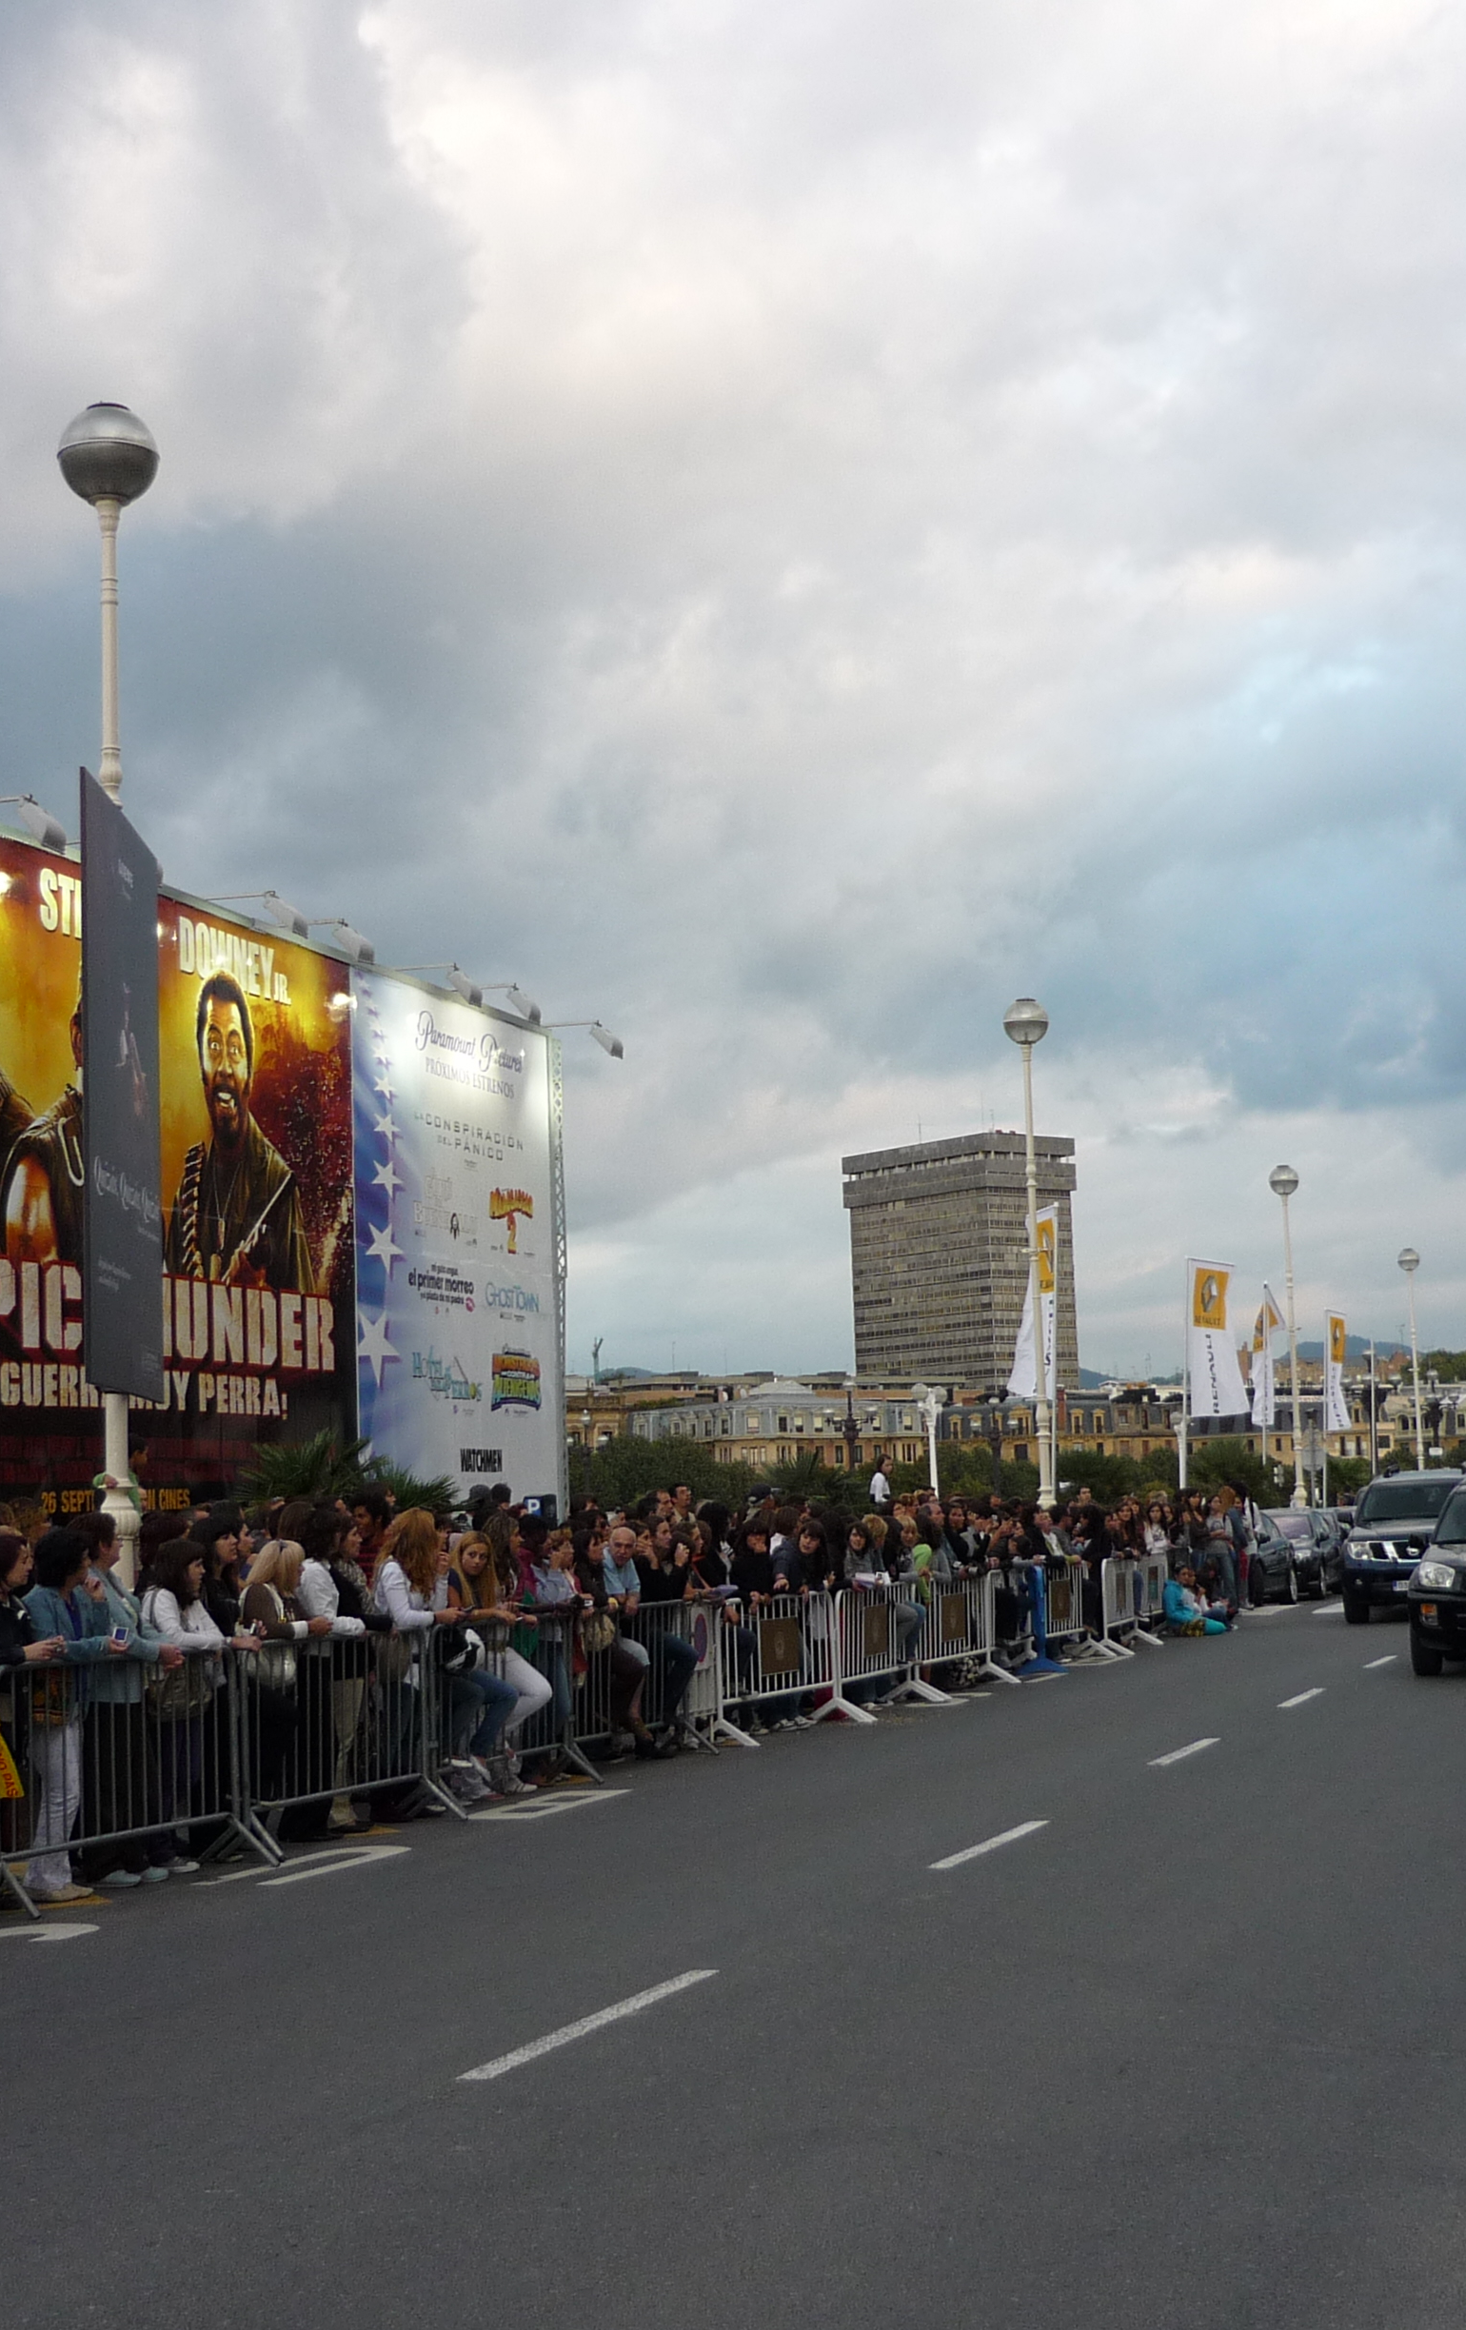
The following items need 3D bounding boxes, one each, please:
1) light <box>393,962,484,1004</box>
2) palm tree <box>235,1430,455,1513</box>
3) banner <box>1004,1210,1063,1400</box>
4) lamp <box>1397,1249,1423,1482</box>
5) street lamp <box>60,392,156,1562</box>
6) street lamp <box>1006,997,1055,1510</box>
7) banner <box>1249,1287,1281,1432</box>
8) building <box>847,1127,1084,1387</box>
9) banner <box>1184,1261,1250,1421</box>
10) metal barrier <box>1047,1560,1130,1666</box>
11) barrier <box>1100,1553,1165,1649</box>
[{"bbox_3d":[-3.614,-2.250,36.598,1.050,0.500,0.500,-5,-7,19],"label":"light"},{"bbox_3d":[-3.642,3.753,28.058,1.850,2.464,1.750,-4,-7,19],"label":"palm tree"},{"bbox_3d":[4.705,2.149,46.000,0.950,3.050,0.250,-7,-8,35],"label":"banner"},{"bbox_3d":[21.728,7.204,93.864,0.660,9.115,0.660,-4,-7,19],"label":"lamp"},{"bbox_3d":[-4.072,-0.637,19.568,0.660,9.115,0.660,-4,-7,19],"label":"street lamp"},{"bbox_3d":[4.463,1.995,42.927,0.660,8.970,0.660,-5,-7,19],"label":"street lamp"},{"bbox_3d":[11.810,4.314,65.800,0.750,3.150,0.450,-1,-7,-10],"label":"banner"},{"bbox_3d":[46.346,33.632,586.241,24.000,72.000,40.000,3,-9,-39],"label":"building"},{"bbox_3d":[9.717,3.488,59.588,1.450,3.200,0.200,1,-8,-28],"label":"banner"},{"bbox_3d":[3.537,4.680,30.795,0.550,1.020,2.100,-5,-7,19],"label":"metal barrier"},{"bbox_3d":[4.346,4.921,33.042,0.550,1.020,2.100,-5,-7,19],"label":"barrier"}]

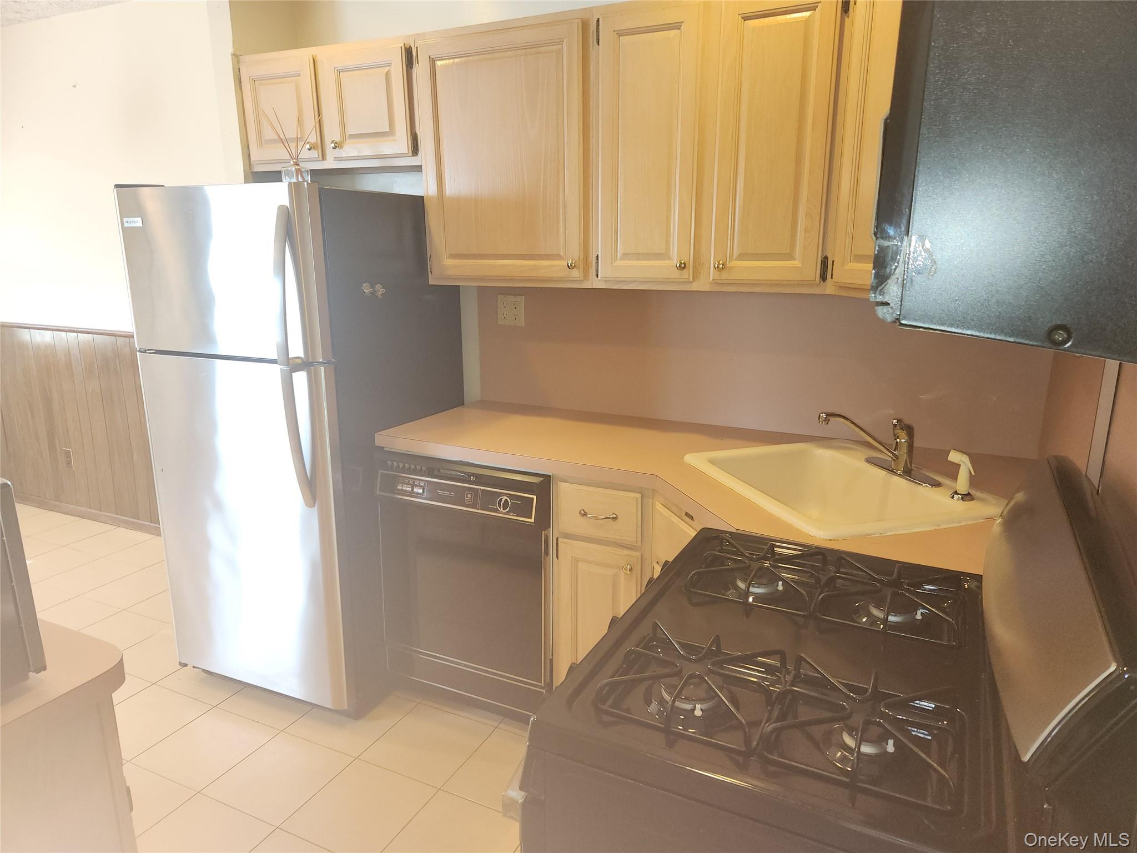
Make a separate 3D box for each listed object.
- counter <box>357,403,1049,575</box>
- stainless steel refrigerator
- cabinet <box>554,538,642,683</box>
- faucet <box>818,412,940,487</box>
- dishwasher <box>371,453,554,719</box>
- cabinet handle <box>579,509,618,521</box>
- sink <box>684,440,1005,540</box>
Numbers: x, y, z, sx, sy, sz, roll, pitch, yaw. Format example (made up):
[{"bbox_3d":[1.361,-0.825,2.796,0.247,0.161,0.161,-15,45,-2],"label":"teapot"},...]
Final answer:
[{"bbox_3d":[0.283,0.115,2.115,1.856,0.042,0.920,7,16,25],"label":"counter"},{"bbox_3d":[-0.905,0.036,2.657,0.761,1.677,0.796,6,15,24],"label":"stainless steel refrigerator"},{"bbox_3d":[0.187,0.562,2.419,0.284,0.587,0.497,7,16,25],"label":"cabinet"},{"bbox_3d":[0.771,0.049,1.921,0.269,0.171,0.249,-4,15,-17],"label":"faucet"},{"bbox_3d":[-0.201,0.449,2.623,0.607,0.846,0.597,7,16,25],"label":"dishwasher"},{"bbox_3d":[0.078,0.247,2.087,0.105,0.023,0.030,7,16,25],"label":"cabinet handle"},{"bbox_3d":[0.695,0.222,1.943,0.562,0.189,0.637,-5,15,-19],"label":"sink"}]

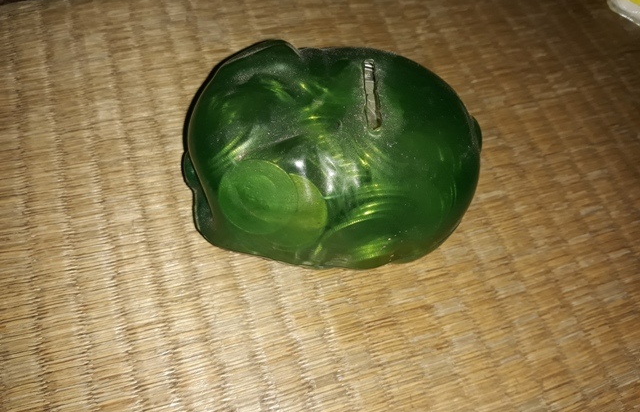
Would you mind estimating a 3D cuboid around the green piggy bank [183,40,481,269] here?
[{"bbox_3d":[0.006,-0.019,0.198,0.117,0.079,0.086,-4,63,-8],"label":"green piggy bank"}]

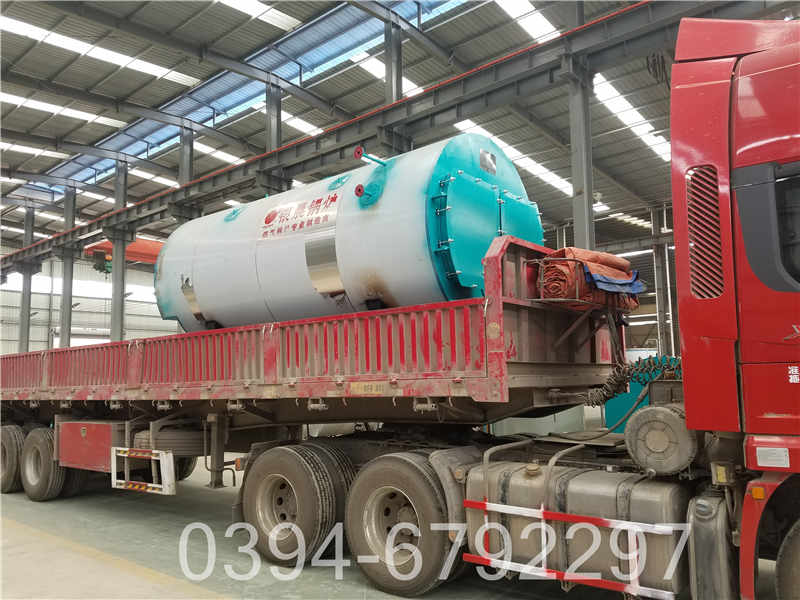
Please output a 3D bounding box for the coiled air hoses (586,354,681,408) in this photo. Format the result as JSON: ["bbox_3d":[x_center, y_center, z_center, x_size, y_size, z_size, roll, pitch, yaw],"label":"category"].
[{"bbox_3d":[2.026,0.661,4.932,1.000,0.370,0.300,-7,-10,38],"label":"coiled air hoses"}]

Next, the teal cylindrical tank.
[{"bbox_3d":[-0.788,-0.345,7.166,4.608,2.276,2.176,-7,-10,39],"label":"teal cylindrical tank"}]

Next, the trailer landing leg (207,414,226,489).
[{"bbox_3d":[-2.238,1.824,7.330,0.200,0.880,0.200,-7,-10,38],"label":"trailer landing leg"}]

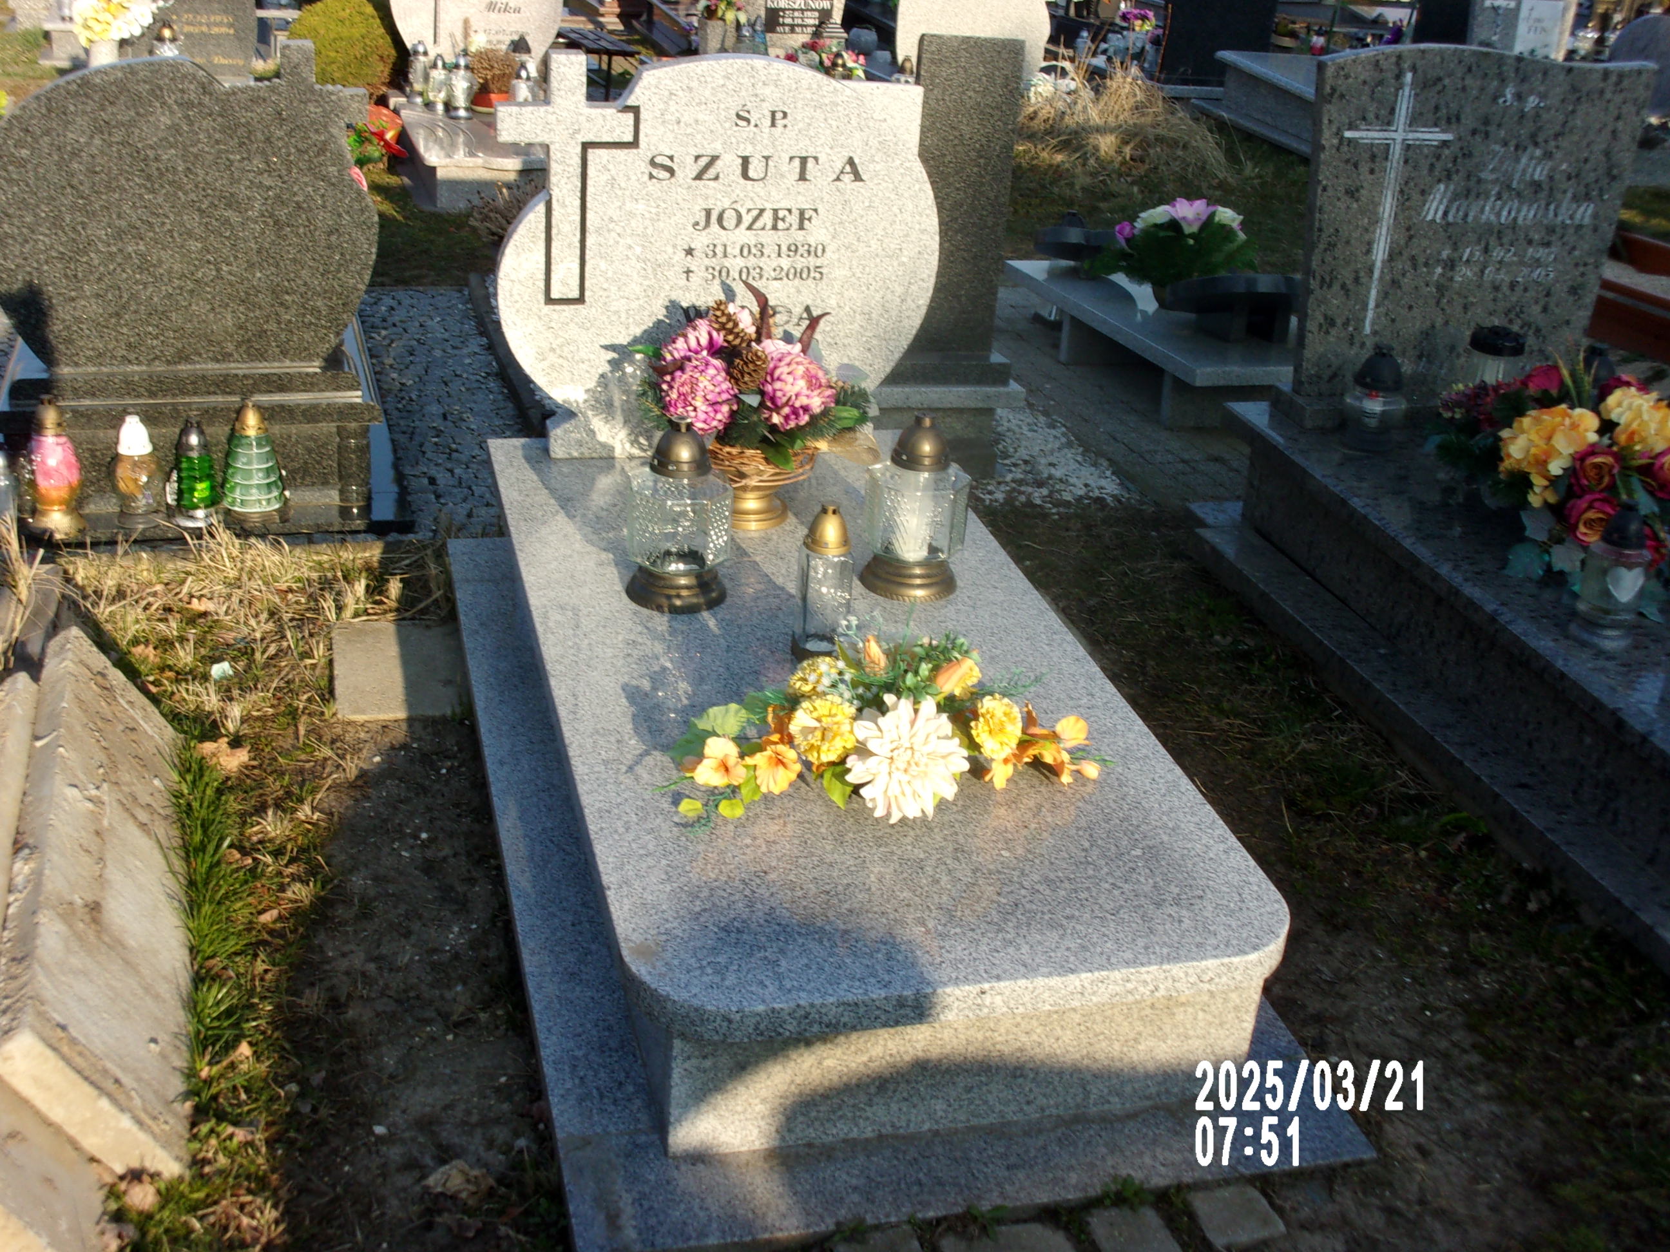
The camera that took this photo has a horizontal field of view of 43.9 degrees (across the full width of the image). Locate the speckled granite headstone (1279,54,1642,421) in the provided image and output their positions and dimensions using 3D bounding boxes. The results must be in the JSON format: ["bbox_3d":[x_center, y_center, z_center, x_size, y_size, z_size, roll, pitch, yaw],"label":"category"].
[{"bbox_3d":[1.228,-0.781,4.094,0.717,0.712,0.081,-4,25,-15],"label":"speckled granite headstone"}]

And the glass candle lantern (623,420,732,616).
[{"bbox_3d":[-0.234,-0.173,3.114,0.160,0.271,0.160,-3,25,-13],"label":"glass candle lantern"}]

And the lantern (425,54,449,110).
[{"bbox_3d":[-1.387,-1.901,7.240,0.085,0.188,0.085,-3,25,-14],"label":"lantern"}]

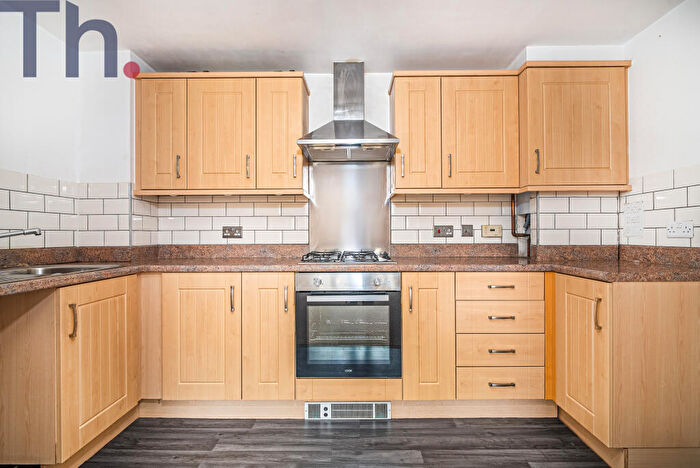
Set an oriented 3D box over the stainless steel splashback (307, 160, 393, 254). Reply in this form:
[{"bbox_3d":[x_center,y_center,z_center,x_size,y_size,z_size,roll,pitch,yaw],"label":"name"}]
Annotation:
[{"bbox_3d":[0.001,-0.177,2.283,0.600,0.700,0.010,0,0,0],"label":"stainless steel splashback"}]

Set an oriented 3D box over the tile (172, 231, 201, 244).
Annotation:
[{"bbox_3d":[-1.212,0.027,2.305,0.200,0.100,0.010,0,0,0],"label":"tile"}]

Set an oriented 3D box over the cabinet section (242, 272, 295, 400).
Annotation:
[{"bbox_3d":[-0.457,0.578,2.030,0.297,0.717,0.560,0,0,0],"label":"cabinet section"}]

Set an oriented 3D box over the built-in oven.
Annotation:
[{"bbox_3d":[-0.006,0.515,2.015,0.595,0.595,0.550,0,0,0],"label":"built-in oven"}]

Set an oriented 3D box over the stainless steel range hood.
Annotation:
[{"bbox_3d":[-0.011,-0.853,2.060,0.600,0.645,0.490,0,0,0],"label":"stainless steel range hood"}]

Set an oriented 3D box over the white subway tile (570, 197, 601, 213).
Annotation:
[{"bbox_3d":[1.497,-0.182,1.988,0.200,0.100,0.009,0,0,1],"label":"white subway tile"}]

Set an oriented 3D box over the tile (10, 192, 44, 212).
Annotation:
[{"bbox_3d":[-1.772,-0.178,1.710,0.010,0.100,0.195,0,0,0],"label":"tile"}]

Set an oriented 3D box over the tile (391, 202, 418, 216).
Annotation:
[{"bbox_3d":[0.397,-0.184,2.288,0.200,0.100,0.009,0,0,1],"label":"tile"}]

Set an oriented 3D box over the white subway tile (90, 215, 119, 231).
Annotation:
[{"bbox_3d":[-1.590,-0.074,2.010,0.200,0.100,0.009,0,0,1],"label":"white subway tile"}]

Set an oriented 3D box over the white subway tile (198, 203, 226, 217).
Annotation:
[{"bbox_3d":[-1.015,-0.181,2.301,0.200,0.100,0.009,0,0,1],"label":"white subway tile"}]

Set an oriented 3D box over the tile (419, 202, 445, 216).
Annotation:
[{"bbox_3d":[0.610,-0.182,2.295,0.200,0.100,0.010,0,0,0],"label":"tile"}]

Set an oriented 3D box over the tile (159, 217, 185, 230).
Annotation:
[{"bbox_3d":[-1.320,-0.077,2.304,0.197,0.100,0.009,0,0,1],"label":"tile"}]

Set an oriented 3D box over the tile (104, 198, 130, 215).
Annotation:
[{"bbox_3d":[-1.516,-0.178,2.030,0.170,0.100,0.010,0,0,0],"label":"tile"}]

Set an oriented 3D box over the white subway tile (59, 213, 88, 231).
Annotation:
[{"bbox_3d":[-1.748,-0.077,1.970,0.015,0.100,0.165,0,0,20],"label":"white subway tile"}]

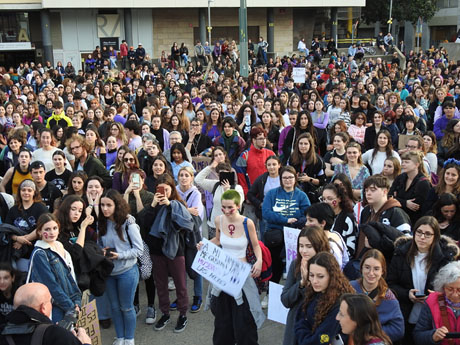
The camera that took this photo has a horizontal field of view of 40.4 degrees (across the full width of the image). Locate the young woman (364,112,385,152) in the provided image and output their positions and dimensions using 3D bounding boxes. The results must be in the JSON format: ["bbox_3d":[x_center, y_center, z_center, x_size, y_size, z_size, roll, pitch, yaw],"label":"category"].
[{"bbox_3d":[2.632,-0.273,11.293,0.470,1.650,0.300,1,14,8],"label":"young woman"}]

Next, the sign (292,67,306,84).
[{"bbox_3d":[2.025,-2.821,18.200,0.350,0.455,0.020,-1,13,0],"label":"sign"}]

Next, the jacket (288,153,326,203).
[{"bbox_3d":[0.943,0.061,7.600,0.480,0.620,0.320,2,15,12],"label":"jacket"}]

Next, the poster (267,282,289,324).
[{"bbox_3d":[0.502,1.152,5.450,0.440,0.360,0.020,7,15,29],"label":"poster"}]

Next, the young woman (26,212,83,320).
[{"bbox_3d":[-1.547,1.155,5.640,0.330,1.630,0.450,12,19,43],"label":"young woman"}]

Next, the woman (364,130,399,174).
[{"bbox_3d":[2.232,0.185,9.291,0.550,1.640,0.320,1,14,8],"label":"woman"}]

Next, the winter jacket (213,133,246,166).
[{"bbox_3d":[-0.007,-0.293,9.150,0.500,0.640,0.320,0,14,4],"label":"winter jacket"}]

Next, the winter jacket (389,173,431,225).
[{"bbox_3d":[2.104,0.316,7.300,0.470,0.630,0.340,8,16,32],"label":"winter jacket"}]

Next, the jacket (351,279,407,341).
[{"bbox_3d":[0.961,0.988,4.123,0.430,0.570,0.280,7,16,27],"label":"jacket"}]

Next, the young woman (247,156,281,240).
[{"bbox_3d":[0.484,0.521,7.518,0.480,1.640,0.320,-1,15,0],"label":"young woman"}]

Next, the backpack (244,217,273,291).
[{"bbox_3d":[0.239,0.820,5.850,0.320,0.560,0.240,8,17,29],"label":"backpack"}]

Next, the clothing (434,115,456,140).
[{"bbox_3d":[3.283,-0.651,9.450,0.460,0.520,0.300,5,15,21],"label":"clothing"}]

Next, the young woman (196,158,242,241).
[{"bbox_3d":[-0.061,0.664,7.001,0.580,1.640,0.420,1,15,5],"label":"young woman"}]

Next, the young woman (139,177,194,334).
[{"bbox_3d":[-0.609,0.813,6.326,0.500,1.650,0.440,4,15,17],"label":"young woman"}]

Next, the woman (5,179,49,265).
[{"bbox_3d":[-1.949,0.866,6.226,0.460,1.650,0.360,-5,15,-14],"label":"woman"}]

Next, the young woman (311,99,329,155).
[{"bbox_3d":[1.874,-0.707,13.193,0.430,1.650,0.300,0,14,2],"label":"young woman"}]

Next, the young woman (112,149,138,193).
[{"bbox_3d":[-1.190,0.524,7.583,0.460,1.640,0.310,-2,15,-6],"label":"young woman"}]

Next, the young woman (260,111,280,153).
[{"bbox_3d":[0.636,-0.233,10.366,0.450,1.640,0.300,3,15,14],"label":"young woman"}]

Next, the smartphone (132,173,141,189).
[{"bbox_3d":[-0.951,0.081,6.350,0.077,0.155,0.012,1,14,8],"label":"smartphone"}]

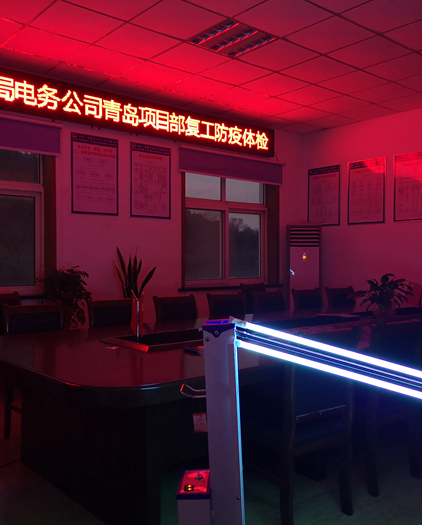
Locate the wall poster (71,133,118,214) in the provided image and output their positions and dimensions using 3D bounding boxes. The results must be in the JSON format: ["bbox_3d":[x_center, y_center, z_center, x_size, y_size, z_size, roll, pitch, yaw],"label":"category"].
[{"bbox_3d":[-1.281,-0.969,6.090,0.590,0.885,0.020,0,0,-40],"label":"wall poster"}]

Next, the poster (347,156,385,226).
[{"bbox_3d":[2.133,-0.962,7.510,0.020,0.885,0.590,0,0,-40],"label":"poster"}]

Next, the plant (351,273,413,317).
[{"bbox_3d":[1.533,0.310,4.880,0.540,0.430,0.520,0,0,-40],"label":"plant"}]

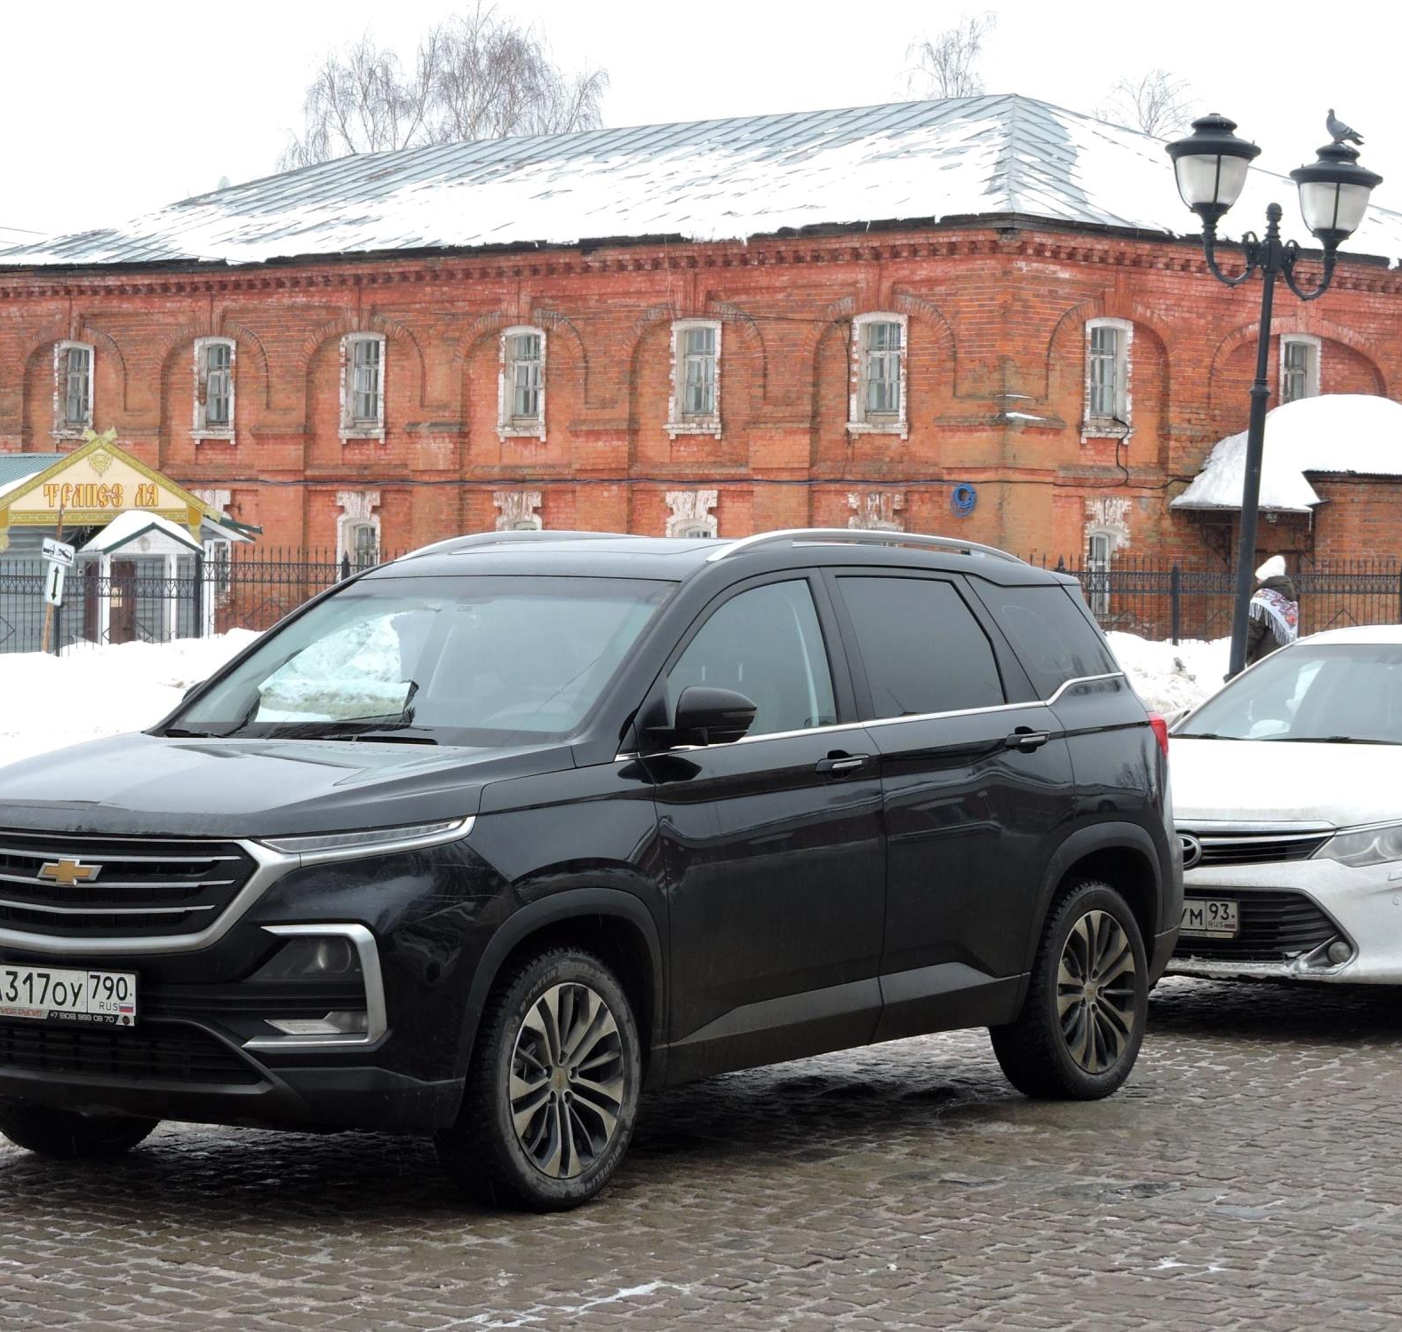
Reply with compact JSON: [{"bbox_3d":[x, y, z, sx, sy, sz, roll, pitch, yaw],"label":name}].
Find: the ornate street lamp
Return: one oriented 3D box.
[{"bbox_3d":[3.500,-1.226,26.000,0.600,4.370,1.948,5,0,43],"label":"ornate street lamp"}]

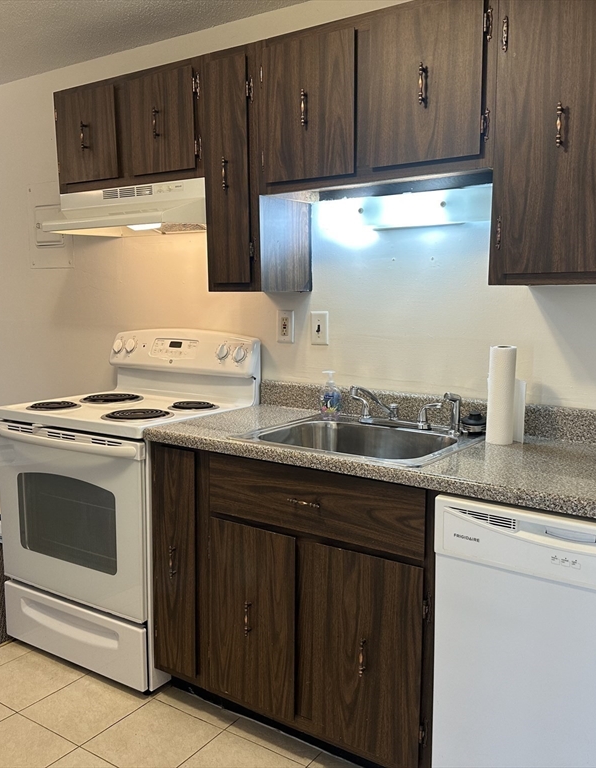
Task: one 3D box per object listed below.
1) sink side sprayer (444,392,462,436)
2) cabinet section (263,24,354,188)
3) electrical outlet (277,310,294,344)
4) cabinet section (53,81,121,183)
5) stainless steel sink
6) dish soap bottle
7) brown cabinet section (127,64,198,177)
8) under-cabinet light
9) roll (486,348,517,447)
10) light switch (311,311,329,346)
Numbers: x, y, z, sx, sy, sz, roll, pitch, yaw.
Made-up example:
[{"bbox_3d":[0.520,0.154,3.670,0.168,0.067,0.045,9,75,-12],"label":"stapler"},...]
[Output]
[{"bbox_3d":[0.464,0.089,2.121,0.058,0.122,0.033,-6,9,-37],"label":"sink side sprayer"},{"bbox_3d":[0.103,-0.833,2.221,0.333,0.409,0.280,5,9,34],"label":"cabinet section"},{"bbox_3d":[-0.045,-0.211,2.622,0.072,0.118,0.010,5,9,35],"label":"electrical outlet"},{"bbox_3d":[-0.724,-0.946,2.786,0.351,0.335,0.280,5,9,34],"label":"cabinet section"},{"bbox_3d":[0.196,0.236,2.126,0.620,0.175,0.520,5,10,35],"label":"stainless steel sink"},{"bbox_3d":[0.102,0.035,2.359,0.068,0.160,0.055,6,10,40],"label":"dish soap bottle"},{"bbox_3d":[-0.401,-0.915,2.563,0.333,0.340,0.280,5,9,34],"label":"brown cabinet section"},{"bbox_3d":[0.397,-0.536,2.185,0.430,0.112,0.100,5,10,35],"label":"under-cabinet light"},{"bbox_3d":[0.585,0.032,2.041,0.077,0.274,0.077,0,8,0],"label":"roll"},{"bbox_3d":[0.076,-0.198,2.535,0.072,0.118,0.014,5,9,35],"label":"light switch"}]

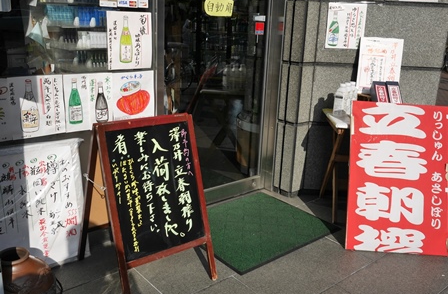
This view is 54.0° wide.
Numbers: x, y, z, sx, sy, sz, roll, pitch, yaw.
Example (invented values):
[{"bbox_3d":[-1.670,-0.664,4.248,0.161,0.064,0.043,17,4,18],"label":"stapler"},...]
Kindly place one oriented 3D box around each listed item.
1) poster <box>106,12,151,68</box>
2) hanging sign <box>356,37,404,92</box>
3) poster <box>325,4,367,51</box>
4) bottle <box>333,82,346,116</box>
[{"bbox_3d":[-0.514,-0.582,2.416,0.265,0.303,0.006,-11,21,-39],"label":"poster"},{"bbox_3d":[1.103,-0.574,3.110,0.293,0.384,0.008,3,10,2],"label":"hanging sign"},{"bbox_3d":[0.856,-0.842,3.080,0.261,0.304,0.006,3,17,2],"label":"poster"},{"bbox_3d":[0.822,-0.333,3.082,0.065,0.219,0.065,16,21,38],"label":"bottle"}]

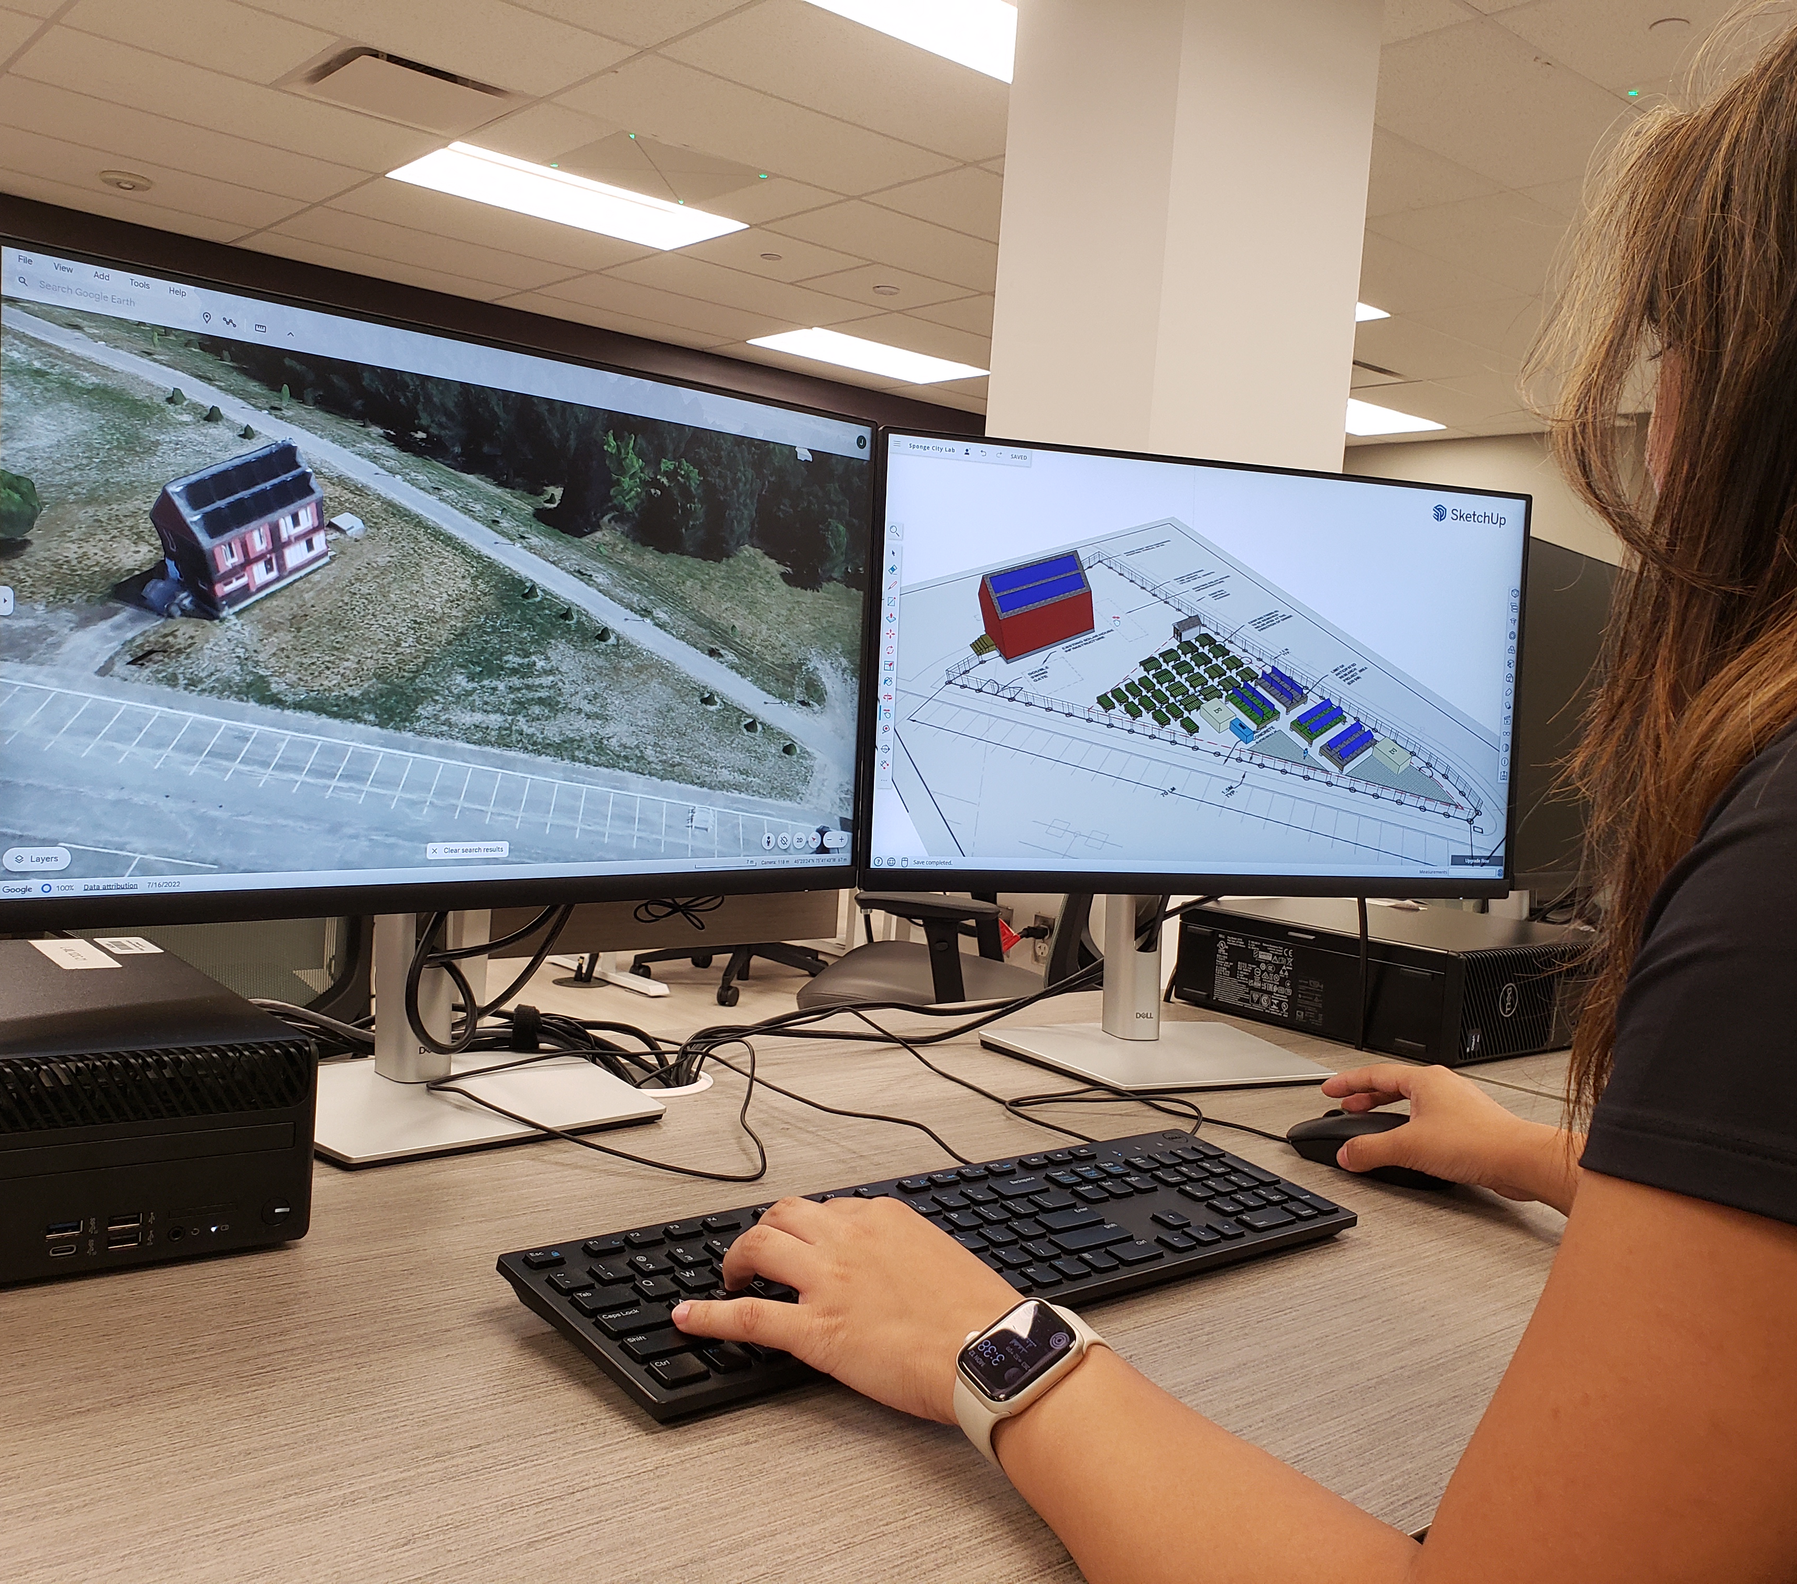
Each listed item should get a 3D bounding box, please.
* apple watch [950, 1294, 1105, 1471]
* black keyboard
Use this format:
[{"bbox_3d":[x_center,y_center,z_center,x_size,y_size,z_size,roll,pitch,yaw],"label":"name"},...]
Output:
[{"bbox_3d":[0.050,0.208,0.545,0.054,0.049,0.040,-32,26,-19],"label":"apple watch"},{"bbox_3d":[0.040,0.220,0.765,0.442,0.024,0.128,0,10,-41],"label":"black keyboard"}]

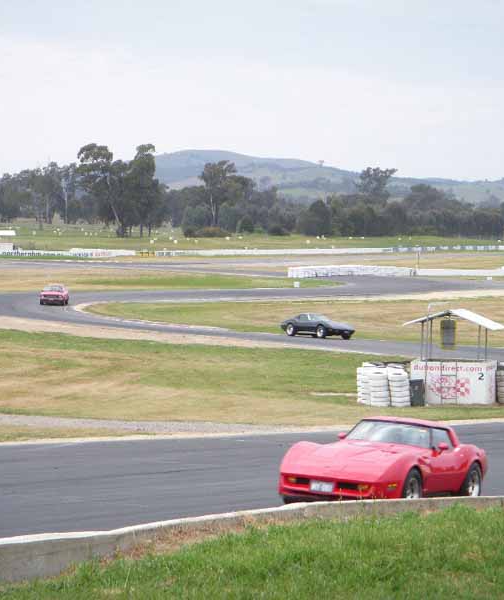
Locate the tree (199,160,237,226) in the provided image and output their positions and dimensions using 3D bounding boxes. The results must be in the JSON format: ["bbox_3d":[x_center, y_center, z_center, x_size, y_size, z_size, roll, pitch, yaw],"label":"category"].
[{"bbox_3d":[-9.040,-27.500,690.000,9.950,18.070,9.950,0,2,0],"label":"tree"}]

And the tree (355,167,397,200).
[{"bbox_3d":[33.750,-27.880,720.000,11.480,17.220,10.900,0,2,0],"label":"tree"}]

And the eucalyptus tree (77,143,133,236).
[{"bbox_3d":[-33.030,-24.750,590.000,12.540,21.050,11.910,0,2,0],"label":"eucalyptus tree"}]

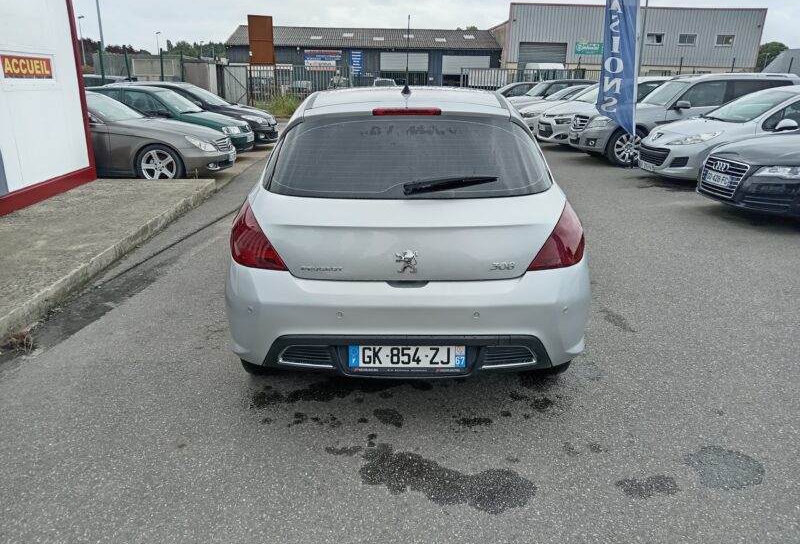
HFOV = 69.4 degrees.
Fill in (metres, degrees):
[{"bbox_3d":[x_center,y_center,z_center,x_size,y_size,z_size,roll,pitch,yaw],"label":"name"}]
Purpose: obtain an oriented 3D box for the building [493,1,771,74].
[{"bbox_3d":[16.394,-17.952,48.805,18.900,6.700,15.000,-1,18,-5],"label":"building"}]

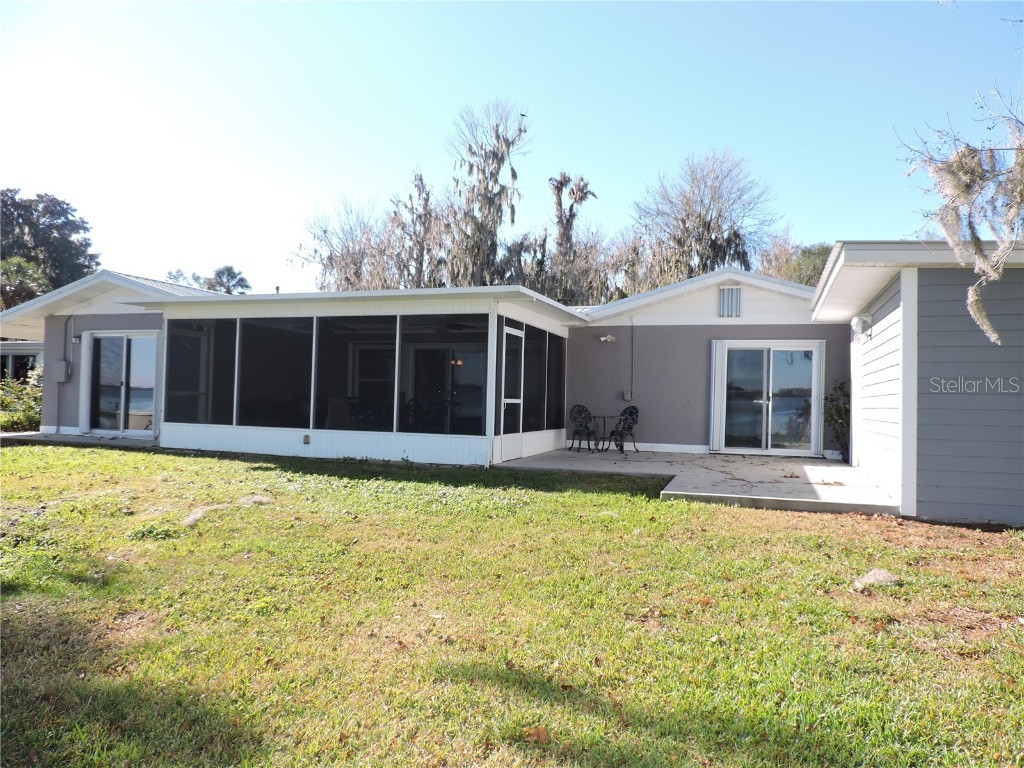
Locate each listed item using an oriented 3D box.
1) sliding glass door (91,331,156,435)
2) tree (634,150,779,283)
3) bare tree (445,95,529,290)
[{"bbox_3d":[-7.799,-0.005,14.203,1.780,2.000,0.120,1,-1,20],"label":"sliding glass door"},{"bbox_3d":[9.651,-4.839,35.834,7.200,14.008,7.200,1,-1,15],"label":"tree"},{"bbox_3d":[-1.642,-6.989,39.788,4.845,17.976,4.845,1,-1,-3],"label":"bare tree"}]

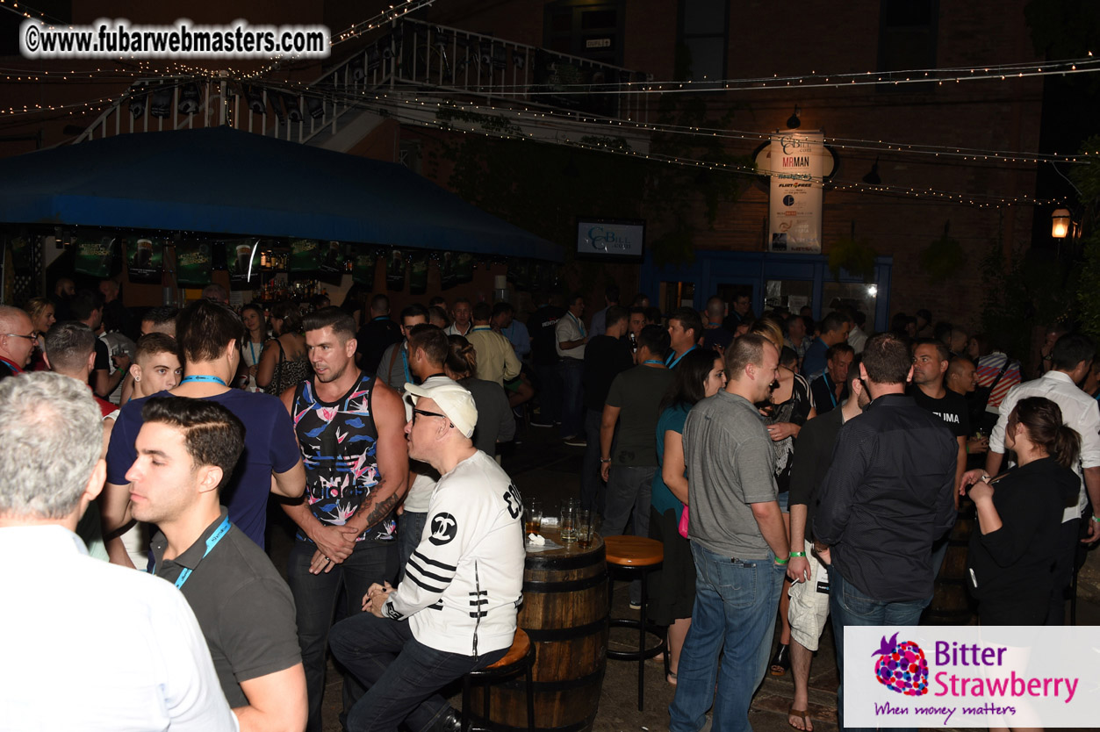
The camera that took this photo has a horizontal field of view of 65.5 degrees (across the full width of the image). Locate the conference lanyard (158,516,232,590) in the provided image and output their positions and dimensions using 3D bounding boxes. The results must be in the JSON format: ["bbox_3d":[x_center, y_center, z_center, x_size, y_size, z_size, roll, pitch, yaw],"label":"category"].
[{"bbox_3d":[-0.672,0.444,1.580,0.180,0.340,0.170,-1,7,-35],"label":"conference lanyard"}]

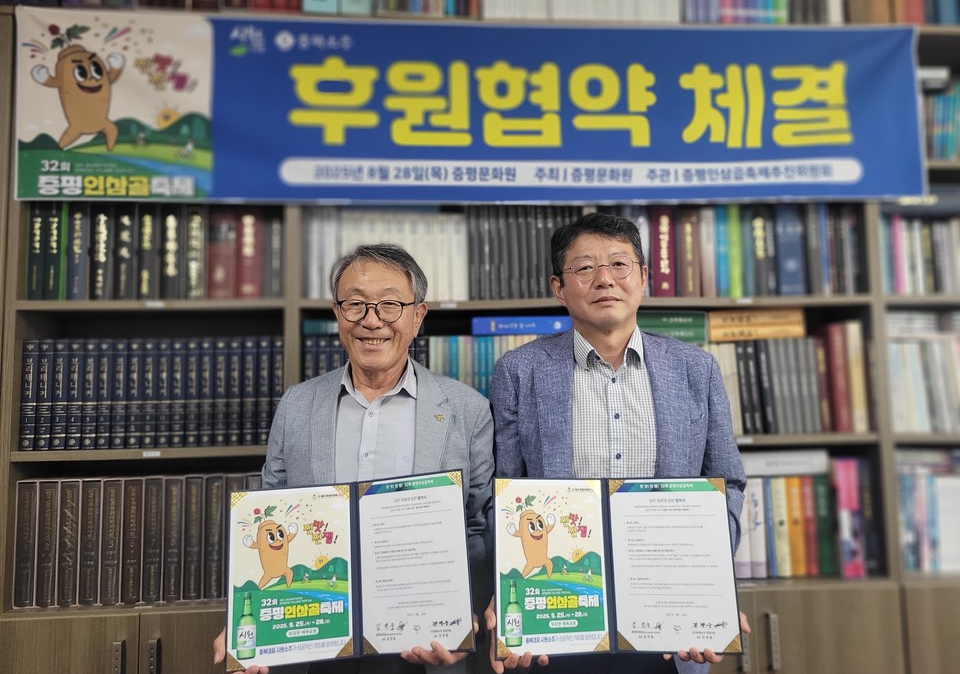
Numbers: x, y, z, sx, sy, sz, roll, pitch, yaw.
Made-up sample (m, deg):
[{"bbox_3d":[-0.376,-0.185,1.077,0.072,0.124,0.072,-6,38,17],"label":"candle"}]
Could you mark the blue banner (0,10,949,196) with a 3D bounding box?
[{"bbox_3d":[0.028,-0.629,1.983,2.505,0.515,0.020,-1,-5,-4],"label":"blue banner"}]

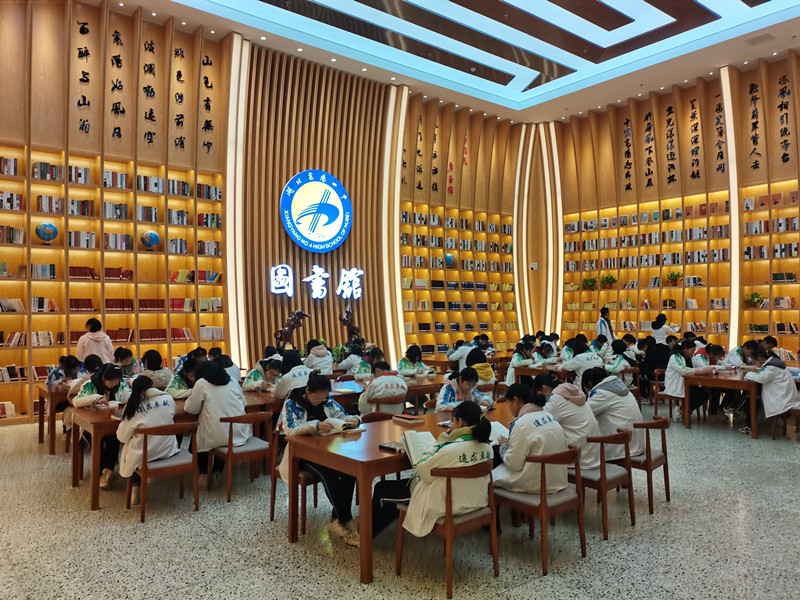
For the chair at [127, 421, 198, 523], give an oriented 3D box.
[{"bbox_3d":[-2.110,1.461,5.329,0.500,0.765,0.520,0,-1,-38],"label":"chair"}]

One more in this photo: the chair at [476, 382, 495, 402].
[{"bbox_3d":[0.872,1.427,7.476,0.530,0.760,0.500,1,-1,-40],"label":"chair"}]

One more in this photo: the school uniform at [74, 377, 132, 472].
[{"bbox_3d":[-2.956,1.241,6.116,0.500,0.930,0.600,0,-1,-41],"label":"school uniform"}]

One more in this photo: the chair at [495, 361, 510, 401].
[{"bbox_3d":[2.103,1.513,10.693,0.500,0.765,0.520,0,-1,-38],"label":"chair"}]

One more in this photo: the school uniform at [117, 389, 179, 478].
[{"bbox_3d":[-2.159,1.144,5.133,0.480,0.730,0.450,1,-1,-40],"label":"school uniform"}]

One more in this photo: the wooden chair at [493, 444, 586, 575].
[{"bbox_3d":[0.943,1.373,4.122,0.530,0.760,0.500,1,-1,-40],"label":"wooden chair"}]

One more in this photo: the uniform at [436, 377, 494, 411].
[{"bbox_3d":[0.600,1.055,5.666,0.560,0.630,0.500,1,-2,-39],"label":"uniform"}]

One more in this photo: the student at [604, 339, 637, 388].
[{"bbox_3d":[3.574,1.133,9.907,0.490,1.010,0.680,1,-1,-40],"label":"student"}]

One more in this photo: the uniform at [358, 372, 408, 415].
[{"bbox_3d":[-0.222,1.103,6.957,0.520,0.620,0.480,0,-1,-38],"label":"uniform"}]

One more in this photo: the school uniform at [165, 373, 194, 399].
[{"bbox_3d":[-2.489,1.121,7.053,0.550,0.600,0.500,0,-1,-38],"label":"school uniform"}]

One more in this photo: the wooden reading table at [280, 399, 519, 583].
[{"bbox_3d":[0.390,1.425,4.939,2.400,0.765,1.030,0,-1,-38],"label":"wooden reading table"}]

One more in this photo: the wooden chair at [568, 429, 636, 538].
[{"bbox_3d":[1.535,1.380,4.713,0.550,0.760,0.520,1,-2,-39],"label":"wooden chair"}]

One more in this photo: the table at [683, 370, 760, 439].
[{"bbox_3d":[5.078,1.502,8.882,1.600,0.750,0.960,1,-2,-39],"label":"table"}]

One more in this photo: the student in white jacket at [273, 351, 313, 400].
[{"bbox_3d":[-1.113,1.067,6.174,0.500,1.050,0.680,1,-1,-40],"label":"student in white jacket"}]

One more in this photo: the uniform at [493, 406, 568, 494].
[{"bbox_3d":[0.863,1.032,4.181,0.490,0.570,0.520,0,-1,-41],"label":"uniform"}]

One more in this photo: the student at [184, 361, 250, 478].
[{"bbox_3d":[-1.683,1.195,5.770,0.520,1.190,0.800,0,-1,-41],"label":"student"}]

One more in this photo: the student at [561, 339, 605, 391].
[{"bbox_3d":[3.002,1.275,9.876,0.520,1.250,0.700,1,-2,-39],"label":"student"}]

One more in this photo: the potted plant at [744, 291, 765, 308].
[{"bbox_3d":[7.433,0.000,12.600,0.330,0.360,0.350,1,-2,-37],"label":"potted plant"}]

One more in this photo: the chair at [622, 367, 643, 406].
[{"bbox_3d":[3.393,1.418,9.192,0.520,0.745,0.490,0,-1,-41],"label":"chair"}]

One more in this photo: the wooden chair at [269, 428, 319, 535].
[{"bbox_3d":[-0.770,1.439,4.972,0.500,0.765,0.520,0,-1,-44],"label":"wooden chair"}]

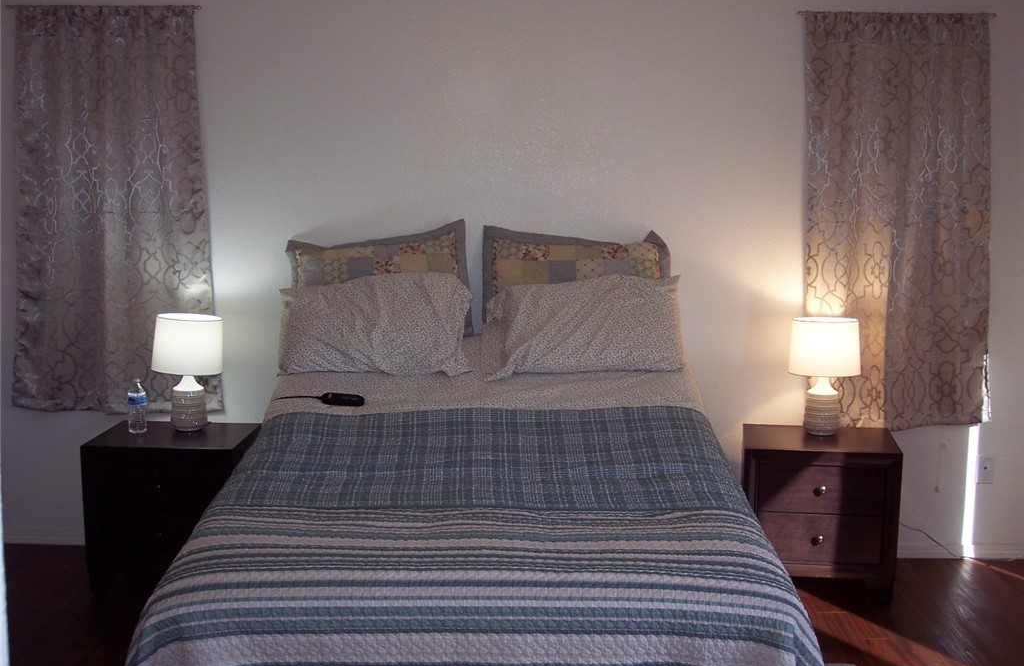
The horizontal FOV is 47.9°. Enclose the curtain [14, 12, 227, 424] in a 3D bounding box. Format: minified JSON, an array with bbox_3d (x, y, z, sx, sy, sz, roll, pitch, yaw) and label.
[{"bbox_3d":[-1.564,-0.466,4.484,0.825,1.566,0.085,1,8,1],"label":"curtain"}]

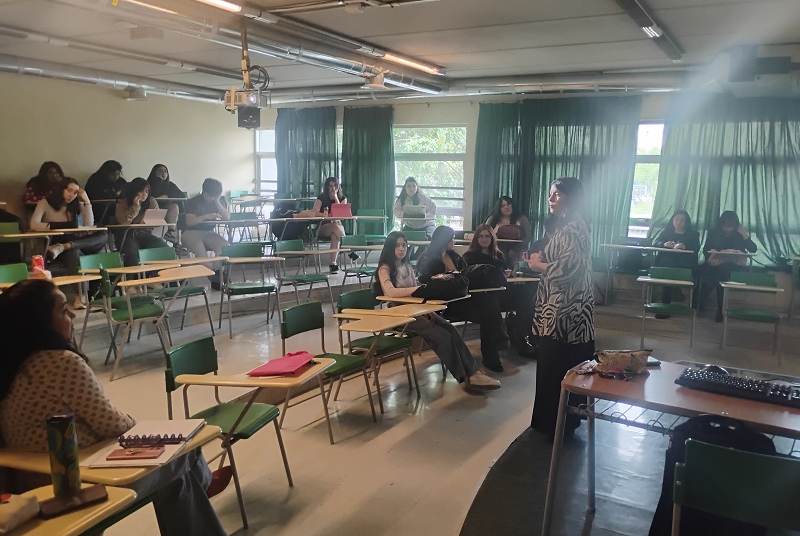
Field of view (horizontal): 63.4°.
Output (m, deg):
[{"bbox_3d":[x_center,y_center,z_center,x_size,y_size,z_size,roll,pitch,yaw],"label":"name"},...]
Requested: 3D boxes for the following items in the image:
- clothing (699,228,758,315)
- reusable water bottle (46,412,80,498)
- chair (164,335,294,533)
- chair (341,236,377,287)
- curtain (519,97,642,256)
[{"bbox_3d":[3.963,0.004,7.841,0.600,0.970,0.680,5,9,25],"label":"clothing"},{"bbox_3d":[-0.978,0.546,1.896,0.082,0.250,0.082,1,8,0],"label":"reusable water bottle"},{"bbox_3d":[-0.908,0.832,3.432,0.530,0.820,0.480,4,9,19],"label":"chair"},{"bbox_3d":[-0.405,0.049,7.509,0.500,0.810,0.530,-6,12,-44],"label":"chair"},{"bbox_3d":[2.468,-1.258,9.166,1.664,2.219,0.160,6,10,30],"label":"curtain"}]

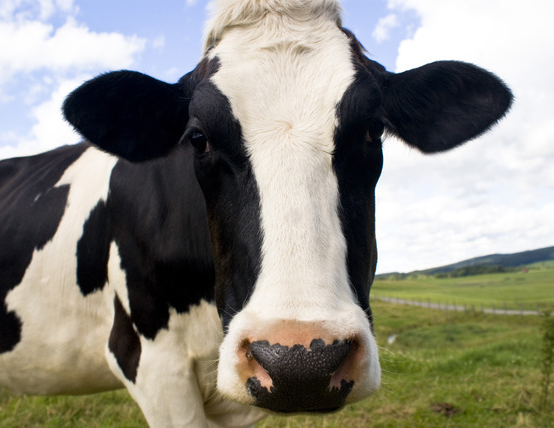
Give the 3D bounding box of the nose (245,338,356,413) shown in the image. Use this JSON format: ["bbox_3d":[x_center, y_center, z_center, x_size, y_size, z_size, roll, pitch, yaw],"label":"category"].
[{"bbox_3d":[0.025,0.168,0.560,0.112,0.080,0.050,0,-6,-3],"label":"nose"}]

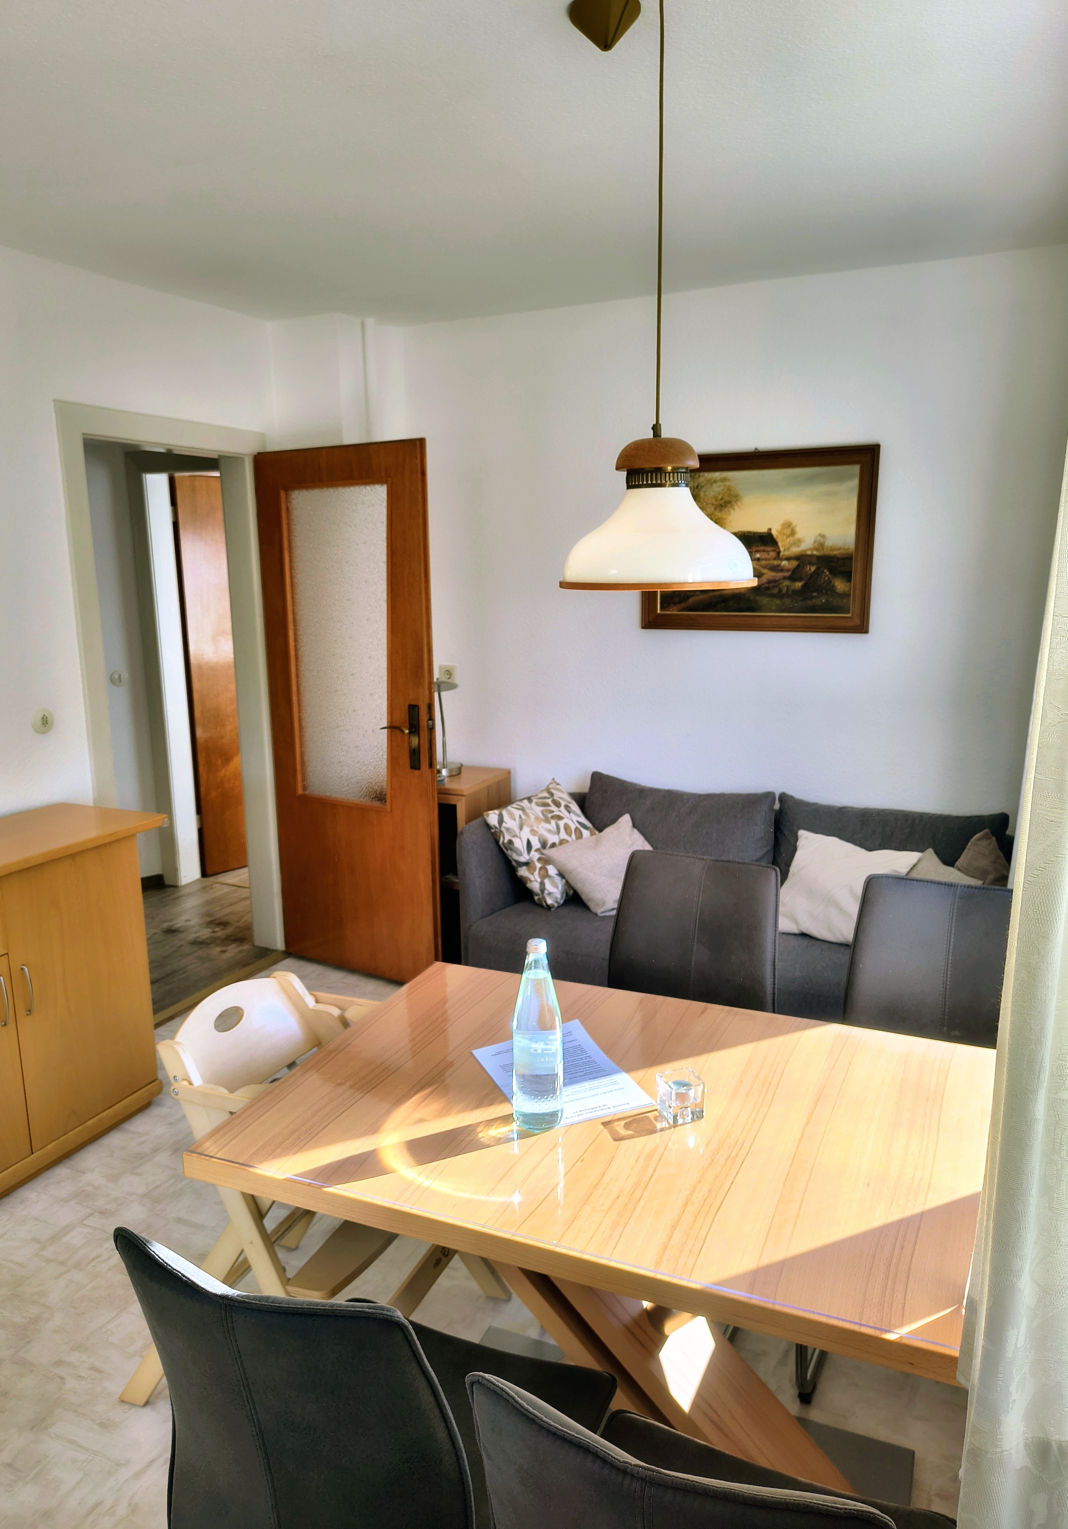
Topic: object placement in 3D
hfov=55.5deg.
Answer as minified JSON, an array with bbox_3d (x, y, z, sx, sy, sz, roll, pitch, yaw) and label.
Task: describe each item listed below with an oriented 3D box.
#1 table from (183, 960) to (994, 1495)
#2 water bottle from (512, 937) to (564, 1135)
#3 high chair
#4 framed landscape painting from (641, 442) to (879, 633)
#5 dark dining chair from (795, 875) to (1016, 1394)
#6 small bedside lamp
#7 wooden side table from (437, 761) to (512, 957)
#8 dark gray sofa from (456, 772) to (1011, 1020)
[{"bbox_3d":[0.183,0.902,1.672,1.160,0.760,0.760,4,12,22],"label":"table"},{"bbox_3d":[0.005,0.399,1.522,0.080,0.290,0.080,-1,12,0],"label":"water bottle"},{"bbox_3d":[-0.436,0.836,2.027,0.600,0.760,0.530,4,12,22],"label":"high chair"},{"bbox_3d":[0.750,-0.759,3.485,0.795,0.600,0.030,5,13,25],"label":"framed landscape painting"},{"bbox_3d":[0.800,0.750,2.002,0.450,0.915,0.560,4,12,22],"label":"dark dining chair"},{"bbox_3d":[-0.367,-0.148,3.967,0.150,0.385,0.160,-1,12,0],"label":"small bedside lamp"},{"bbox_3d":[-0.384,0.422,4.037,0.500,0.766,0.470,5,13,25],"label":"wooden side table"},{"bbox_3d":[0.713,0.537,3.337,1.820,0.800,0.790,5,13,25],"label":"dark gray sofa"}]

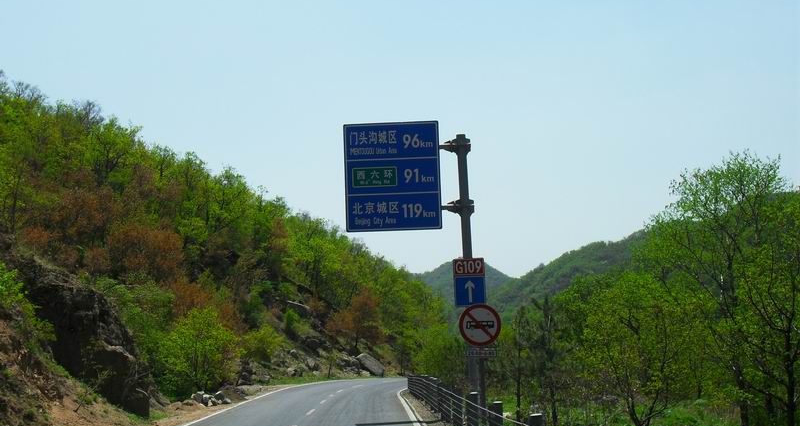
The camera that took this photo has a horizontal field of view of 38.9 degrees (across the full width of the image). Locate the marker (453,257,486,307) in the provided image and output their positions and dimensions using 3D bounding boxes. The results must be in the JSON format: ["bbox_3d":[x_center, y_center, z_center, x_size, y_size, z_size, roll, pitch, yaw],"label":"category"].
[{"bbox_3d":[2.016,1.993,32.533,0.882,1.347,0.060,-2,-7,-2],"label":"marker"}]

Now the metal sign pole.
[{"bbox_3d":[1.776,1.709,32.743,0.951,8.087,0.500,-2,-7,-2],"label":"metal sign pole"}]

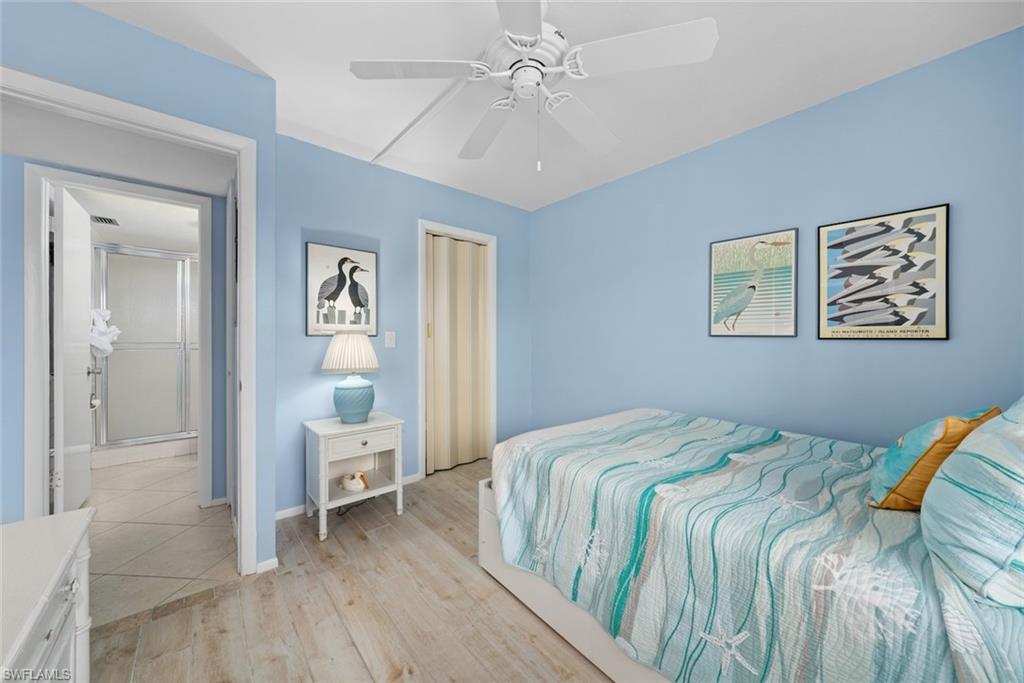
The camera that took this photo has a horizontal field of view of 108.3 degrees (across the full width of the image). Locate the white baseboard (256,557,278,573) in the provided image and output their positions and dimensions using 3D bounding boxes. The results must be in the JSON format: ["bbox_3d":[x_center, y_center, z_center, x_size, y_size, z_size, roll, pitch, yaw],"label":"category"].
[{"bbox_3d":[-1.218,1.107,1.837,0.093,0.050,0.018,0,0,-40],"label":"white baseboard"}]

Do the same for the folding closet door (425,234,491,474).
[{"bbox_3d":[-0.482,0.102,3.276,0.670,2.015,0.065,0,0,-40],"label":"folding closet door"}]

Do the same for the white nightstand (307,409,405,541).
[{"bbox_3d":[-1.014,0.826,2.390,0.515,0.609,0.401,0,0,-40],"label":"white nightstand"}]

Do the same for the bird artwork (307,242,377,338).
[{"bbox_3d":[-1.175,-0.342,2.588,0.473,0.620,0.022,0,0,-40],"label":"bird artwork"}]

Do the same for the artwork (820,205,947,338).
[{"bbox_3d":[1.826,-0.314,1.845,0.022,0.614,0.464,0,0,-40],"label":"artwork"}]

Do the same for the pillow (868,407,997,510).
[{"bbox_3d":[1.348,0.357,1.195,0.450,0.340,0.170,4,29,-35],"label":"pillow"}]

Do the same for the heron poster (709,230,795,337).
[{"bbox_3d":[1.467,-0.336,2.268,0.022,0.617,0.465,0,0,-40],"label":"heron poster"}]

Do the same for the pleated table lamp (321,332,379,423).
[{"bbox_3d":[-1.032,0.228,2.398,0.346,0.590,0.346,0,0,-40],"label":"pleated table lamp"}]

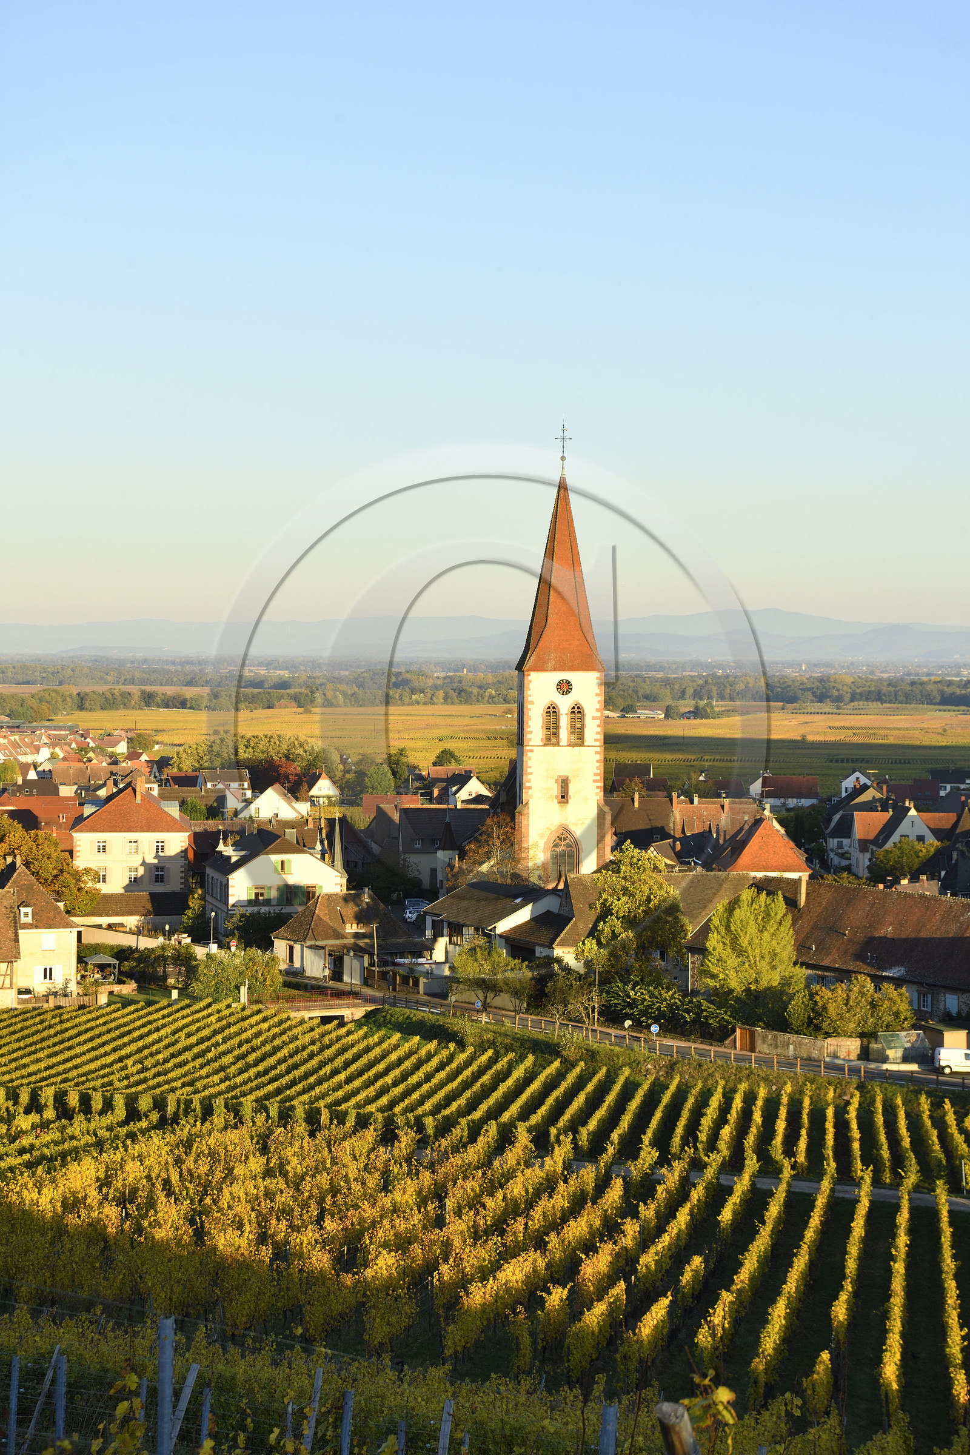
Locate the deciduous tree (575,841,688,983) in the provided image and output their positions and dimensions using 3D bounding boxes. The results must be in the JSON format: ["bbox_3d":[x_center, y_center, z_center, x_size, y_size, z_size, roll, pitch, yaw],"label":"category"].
[{"bbox_3d":[13.171,17.248,254.000,10.210,14.190,9.500,0,2,0],"label":"deciduous tree"}]

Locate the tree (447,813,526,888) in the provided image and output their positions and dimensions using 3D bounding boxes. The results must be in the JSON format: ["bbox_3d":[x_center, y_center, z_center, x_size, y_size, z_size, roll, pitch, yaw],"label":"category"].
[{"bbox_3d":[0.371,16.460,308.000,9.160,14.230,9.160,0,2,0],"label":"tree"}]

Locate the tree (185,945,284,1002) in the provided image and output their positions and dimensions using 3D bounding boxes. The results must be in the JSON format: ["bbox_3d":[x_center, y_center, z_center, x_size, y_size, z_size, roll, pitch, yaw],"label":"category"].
[{"bbox_3d":[-22.336,22.024,252.000,8.500,5.000,6.500,0,2,0],"label":"tree"}]

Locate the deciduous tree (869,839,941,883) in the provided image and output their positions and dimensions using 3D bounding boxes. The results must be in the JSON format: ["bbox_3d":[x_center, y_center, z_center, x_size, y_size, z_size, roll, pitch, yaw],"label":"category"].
[{"bbox_3d":[55.473,18.308,375.000,9.400,7.000,8.500,0,2,0],"label":"deciduous tree"}]

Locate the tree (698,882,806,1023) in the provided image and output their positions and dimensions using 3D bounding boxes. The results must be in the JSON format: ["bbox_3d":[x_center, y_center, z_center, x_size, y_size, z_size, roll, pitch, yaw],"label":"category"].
[{"bbox_3d":[20.927,18.019,222.000,8.120,11.150,8.120,0,2,0],"label":"tree"}]

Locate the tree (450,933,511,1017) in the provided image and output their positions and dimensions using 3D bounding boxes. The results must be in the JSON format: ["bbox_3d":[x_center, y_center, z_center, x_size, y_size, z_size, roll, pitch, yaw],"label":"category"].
[{"bbox_3d":[-0.374,23.514,266.000,5.670,8.230,5.670,0,2,0],"label":"tree"}]

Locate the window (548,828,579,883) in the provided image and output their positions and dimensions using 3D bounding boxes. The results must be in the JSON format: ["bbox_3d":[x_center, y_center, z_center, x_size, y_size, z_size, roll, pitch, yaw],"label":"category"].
[{"bbox_3d":[9.153,15.050,330.000,3.850,6.800,0.500,0,2,-3],"label":"window"}]

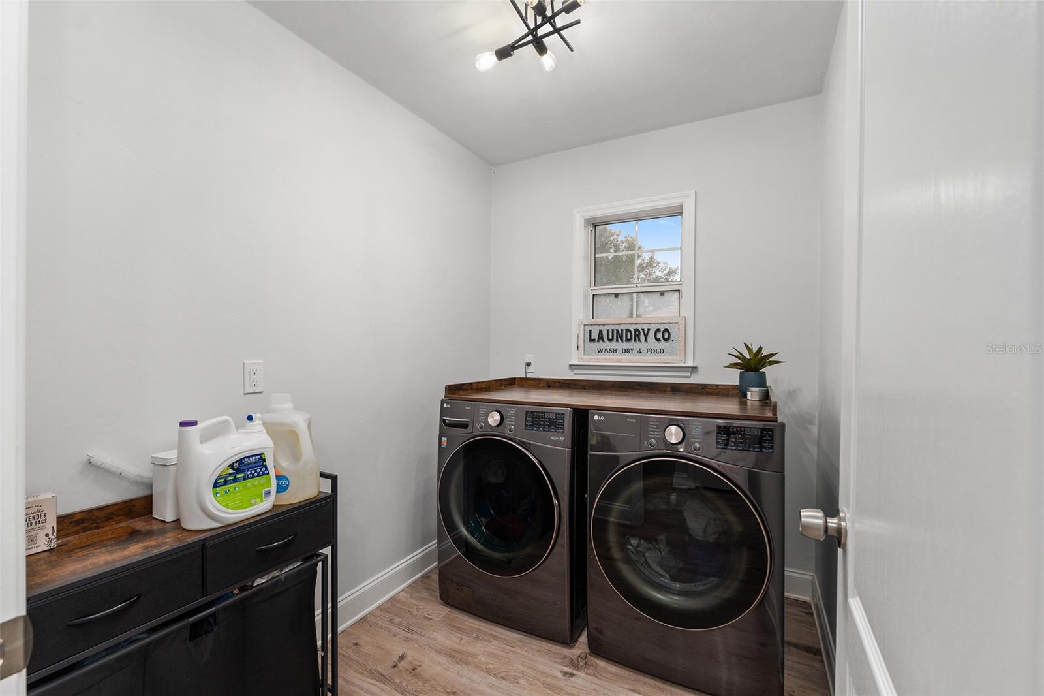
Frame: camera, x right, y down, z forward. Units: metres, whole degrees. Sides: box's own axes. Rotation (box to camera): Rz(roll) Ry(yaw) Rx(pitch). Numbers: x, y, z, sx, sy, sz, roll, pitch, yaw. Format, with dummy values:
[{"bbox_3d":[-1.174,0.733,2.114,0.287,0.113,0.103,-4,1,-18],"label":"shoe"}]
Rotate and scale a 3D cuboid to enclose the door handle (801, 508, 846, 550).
[{"bbox_3d":[0.507,0.301,0.740,0.062,0.067,0.067,0,1,28],"label":"door handle"}]

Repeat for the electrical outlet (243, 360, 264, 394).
[{"bbox_3d":[-0.969,0.105,1.571,0.009,0.115,0.070,0,1,28],"label":"electrical outlet"}]

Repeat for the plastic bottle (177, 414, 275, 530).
[{"bbox_3d":[-0.857,0.346,1.291,0.157,0.283,0.257,0,1,33],"label":"plastic bottle"}]

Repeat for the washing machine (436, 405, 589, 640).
[{"bbox_3d":[0.083,0.737,2.254,0.686,0.985,0.765,0,1,28],"label":"washing machine"}]

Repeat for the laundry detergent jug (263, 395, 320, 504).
[{"bbox_3d":[-0.796,0.320,1.456,0.235,0.332,0.168,0,1,13],"label":"laundry detergent jug"}]

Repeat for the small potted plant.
[{"bbox_3d":[1.046,0.108,1.976,0.268,0.250,0.262,0,1,28],"label":"small potted plant"}]

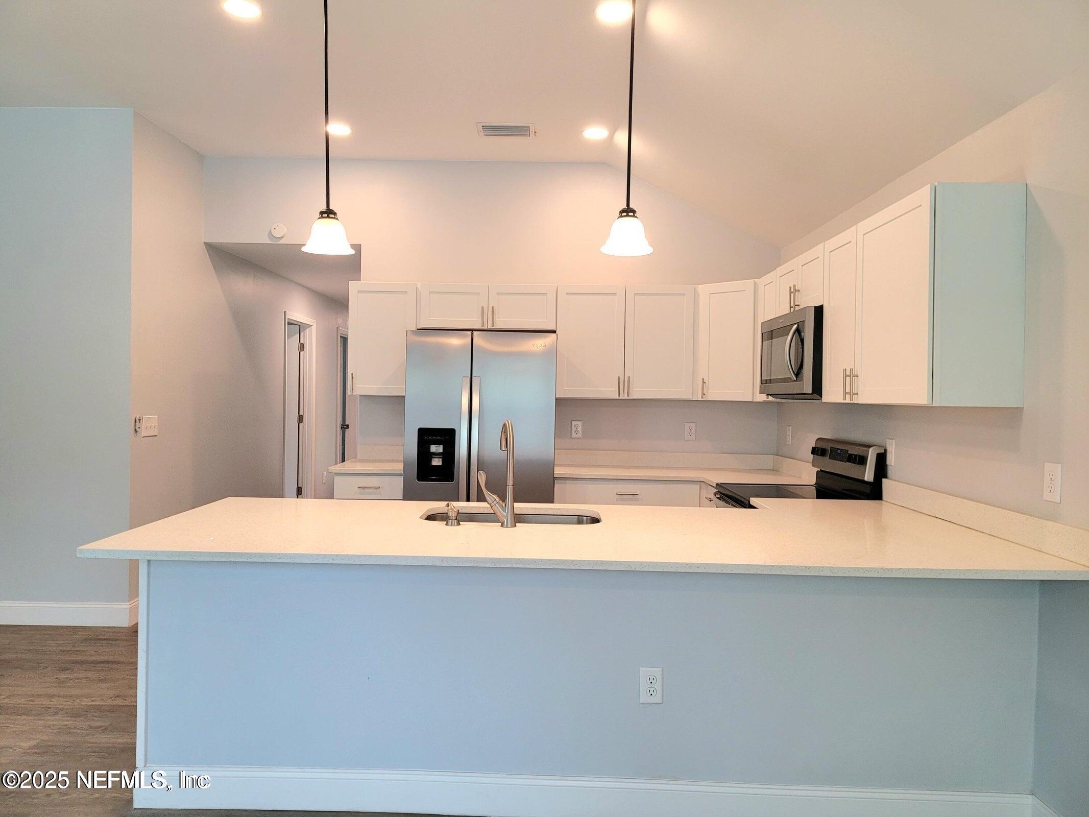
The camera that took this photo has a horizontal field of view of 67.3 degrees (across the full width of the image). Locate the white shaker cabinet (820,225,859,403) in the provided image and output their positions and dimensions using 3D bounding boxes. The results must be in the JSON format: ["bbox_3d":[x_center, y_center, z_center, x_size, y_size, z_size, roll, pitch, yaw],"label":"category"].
[{"bbox_3d":[1.452,-0.390,3.595,0.320,0.746,0.402,1,1,1],"label":"white shaker cabinet"}]

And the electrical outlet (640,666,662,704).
[{"bbox_3d":[0.344,0.892,2.633,0.073,0.116,0.010,1,1,1],"label":"electrical outlet"}]

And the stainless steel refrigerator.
[{"bbox_3d":[-0.394,0.412,5.312,0.913,1.765,0.820,1,1,0],"label":"stainless steel refrigerator"}]

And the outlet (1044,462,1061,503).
[{"bbox_3d":[1.584,0.231,2.547,0.010,0.116,0.075,1,1,1],"label":"outlet"}]

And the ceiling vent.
[{"bbox_3d":[-0.232,-1.698,5.028,0.350,0.020,0.264,1,1,1],"label":"ceiling vent"}]

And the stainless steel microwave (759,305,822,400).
[{"bbox_3d":[1.434,-0.266,4.279,0.400,0.430,0.760,1,1,0],"label":"stainless steel microwave"}]

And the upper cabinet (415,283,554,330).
[{"bbox_3d":[-0.377,-0.676,5.578,0.918,0.306,0.319,1,1,0],"label":"upper cabinet"}]

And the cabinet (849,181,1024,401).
[{"bbox_3d":[1.477,-0.390,3.131,0.321,0.757,0.693,1,1,0],"label":"cabinet"}]

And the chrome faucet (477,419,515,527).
[{"bbox_3d":[-0.185,0.236,3.041,0.140,0.385,0.240,1,1,-11],"label":"chrome faucet"}]

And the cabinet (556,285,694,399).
[{"bbox_3d":[0.531,-0.432,5.520,0.900,0.749,0.320,1,1,1],"label":"cabinet"}]

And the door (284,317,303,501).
[{"bbox_3d":[-2.889,0.175,8.319,0.760,2.060,0.040,1,1,0],"label":"door"}]

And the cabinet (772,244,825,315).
[{"bbox_3d":[1.463,-0.619,4.198,0.320,0.300,0.788,1,1,1],"label":"cabinet"}]

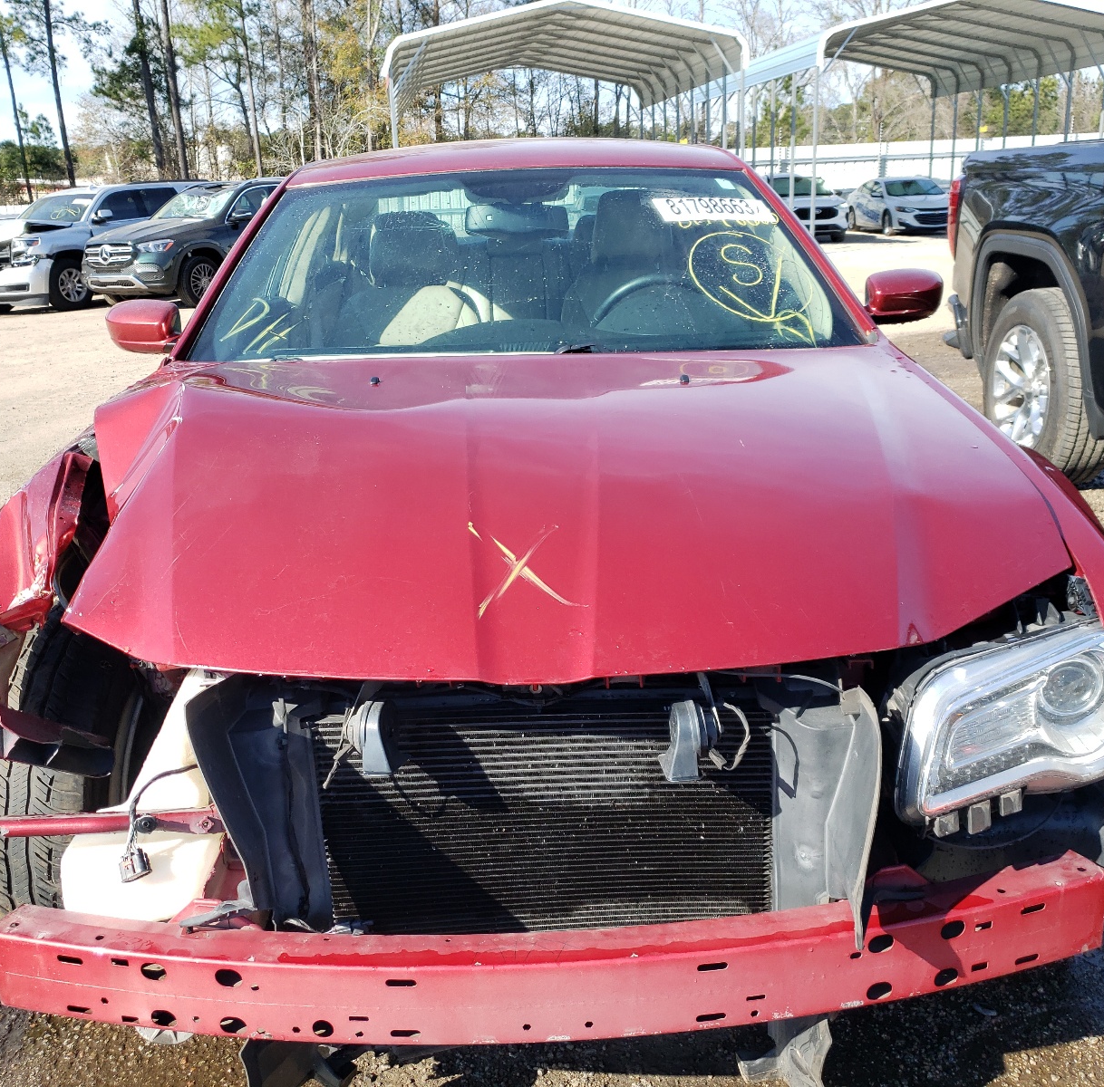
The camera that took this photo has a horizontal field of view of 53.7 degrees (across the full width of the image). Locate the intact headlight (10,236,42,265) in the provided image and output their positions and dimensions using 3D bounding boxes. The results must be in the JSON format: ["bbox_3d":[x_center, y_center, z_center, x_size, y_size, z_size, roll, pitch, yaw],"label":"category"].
[{"bbox_3d":[-8.074,-4.499,16.662,0.430,0.350,0.380,5,19,20],"label":"intact headlight"}]

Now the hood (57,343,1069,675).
[{"bbox_3d":[-0.041,-0.145,1.821,1.570,0.240,1.340,-2,18,-1],"label":"hood"}]

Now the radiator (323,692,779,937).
[{"bbox_3d":[-0.005,0.382,1.565,0.680,0.430,0.060,-2,18,-1],"label":"radiator"}]

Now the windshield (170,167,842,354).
[{"bbox_3d":[-0.070,-0.696,2.655,1.530,0.120,0.790,-2,49,-1],"label":"windshield"}]

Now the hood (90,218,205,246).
[{"bbox_3d":[-5.804,-4.410,15.423,1.550,0.250,1.250,8,20,28],"label":"hood"}]

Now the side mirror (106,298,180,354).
[{"bbox_3d":[-0.974,-0.524,2.652,0.210,0.135,0.140,-2,18,-1],"label":"side mirror"}]

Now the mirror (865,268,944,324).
[{"bbox_3d":[0.844,-0.604,2.686,0.210,0.135,0.140,-2,18,-1],"label":"mirror"}]

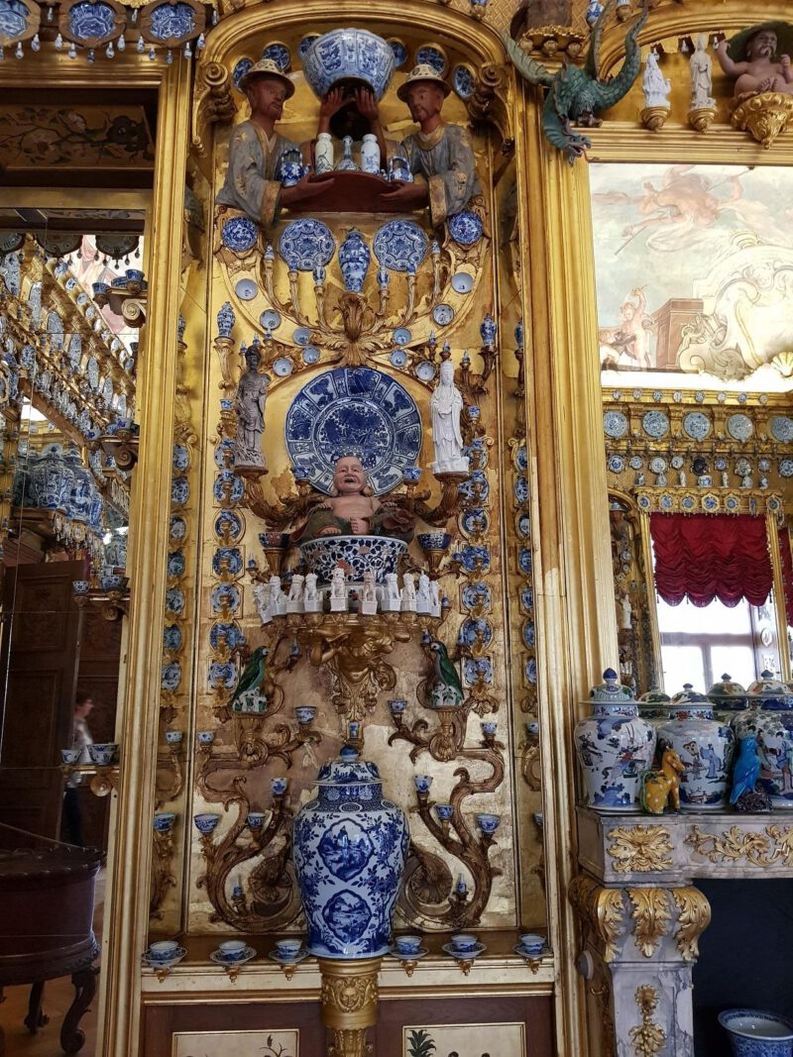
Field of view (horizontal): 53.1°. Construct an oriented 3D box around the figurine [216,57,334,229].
[{"bbox_3d":[-0.411,-1.273,2.685,0.370,0.620,0.380,10,-15,-41],"label":"figurine"}]

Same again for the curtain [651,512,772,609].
[{"bbox_3d":[3.640,0.376,9.200,1.290,1.090,0.150,0,-11,-2],"label":"curtain"}]

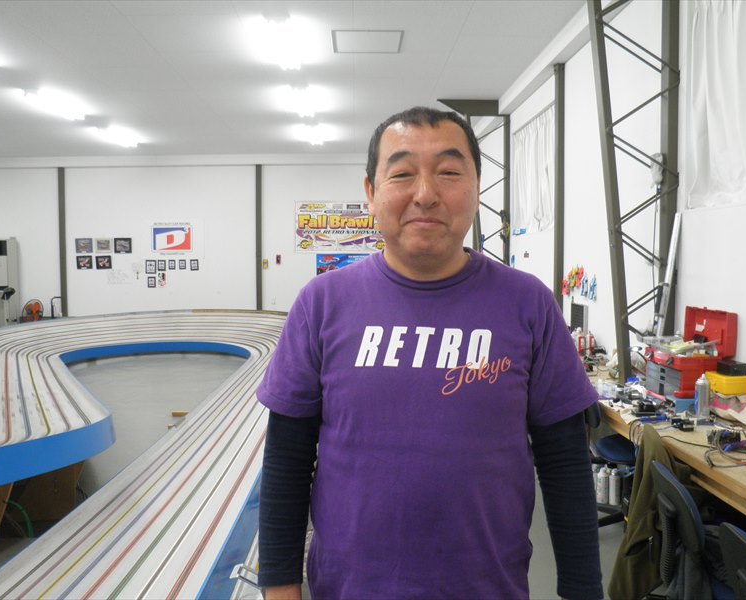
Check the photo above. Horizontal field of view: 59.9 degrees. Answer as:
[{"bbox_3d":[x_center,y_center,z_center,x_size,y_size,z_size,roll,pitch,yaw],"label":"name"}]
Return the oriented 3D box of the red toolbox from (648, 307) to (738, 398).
[{"bbox_3d":[1.541,0.246,3.161,0.285,0.400,0.330,-1,4,-4],"label":"red toolbox"}]

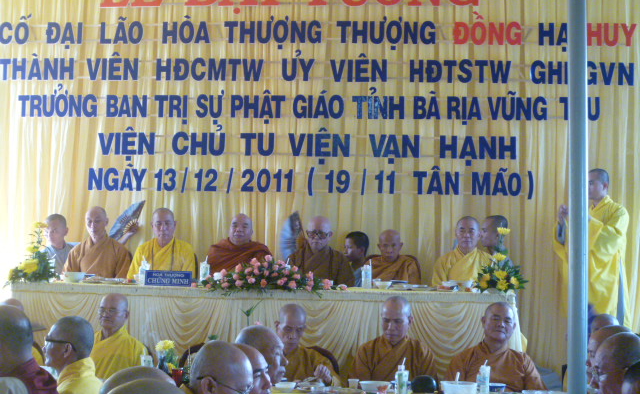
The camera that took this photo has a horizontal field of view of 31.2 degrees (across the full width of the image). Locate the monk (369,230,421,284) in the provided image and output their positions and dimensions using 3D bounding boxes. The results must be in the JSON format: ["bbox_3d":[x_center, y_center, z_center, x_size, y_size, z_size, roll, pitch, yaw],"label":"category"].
[{"bbox_3d":[0.522,0.819,8.248,0.490,1.177,0.680,1,-3,6],"label":"monk"}]

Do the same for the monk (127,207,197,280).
[{"bbox_3d":[-1.168,0.732,8.345,0.550,1.309,0.720,1,-3,6],"label":"monk"}]

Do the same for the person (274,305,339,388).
[{"bbox_3d":[-0.085,1.199,6.317,0.540,1.213,0.720,1,-3,6],"label":"person"}]

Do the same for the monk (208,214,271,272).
[{"bbox_3d":[-0.601,0.759,8.346,0.540,1.273,0.700,1,-3,6],"label":"monk"}]

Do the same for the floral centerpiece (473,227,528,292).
[{"bbox_3d":[1.222,0.421,7.720,0.360,0.430,0.300,1,-3,6],"label":"floral centerpiece"}]

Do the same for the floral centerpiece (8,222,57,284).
[{"bbox_3d":[-1.969,0.380,7.850,0.340,0.420,0.300,1,-4,3],"label":"floral centerpiece"}]

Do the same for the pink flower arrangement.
[{"bbox_3d":[-0.321,0.534,7.750,0.970,0.270,0.320,1,-4,3],"label":"pink flower arrangement"}]

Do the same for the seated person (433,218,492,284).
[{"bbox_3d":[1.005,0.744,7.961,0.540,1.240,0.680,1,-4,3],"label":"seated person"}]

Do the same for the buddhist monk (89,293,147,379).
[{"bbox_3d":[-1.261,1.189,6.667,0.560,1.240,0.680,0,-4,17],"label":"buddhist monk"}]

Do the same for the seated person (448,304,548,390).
[{"bbox_3d":[1.014,1.226,6.461,0.600,1.250,0.700,1,-4,3],"label":"seated person"}]

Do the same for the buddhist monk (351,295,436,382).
[{"bbox_3d":[0.399,1.177,6.216,0.540,1.265,0.750,1,-3,6],"label":"buddhist monk"}]

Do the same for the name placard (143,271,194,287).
[{"bbox_3d":[-1.018,0.554,7.700,0.315,0.105,0.070,1,-4,3],"label":"name placard"}]

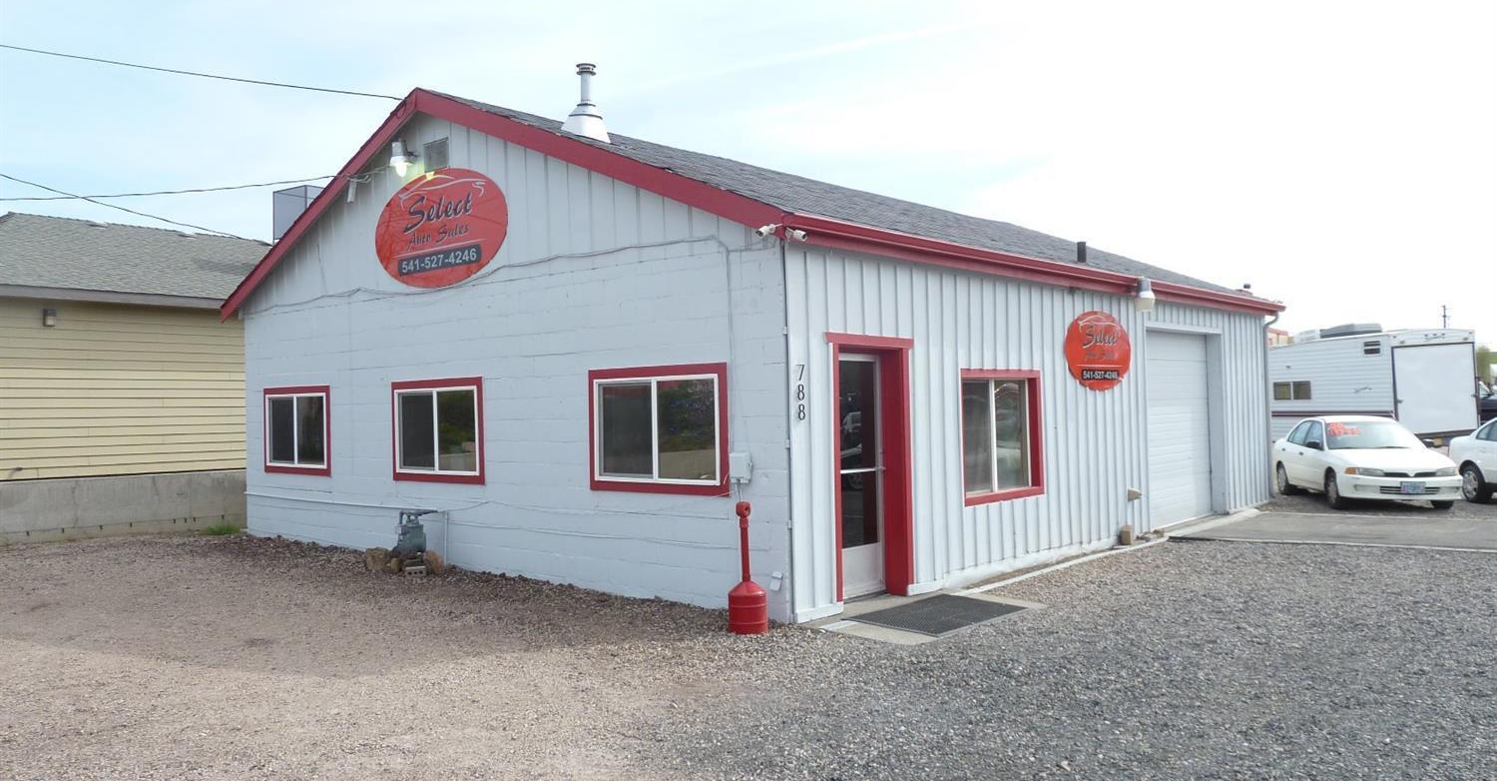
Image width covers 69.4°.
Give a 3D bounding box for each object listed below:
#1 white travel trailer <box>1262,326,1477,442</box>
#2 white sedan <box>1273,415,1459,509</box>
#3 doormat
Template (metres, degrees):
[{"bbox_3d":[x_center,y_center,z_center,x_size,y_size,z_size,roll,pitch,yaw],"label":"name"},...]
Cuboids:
[{"bbox_3d":[15.300,0.080,29.000,2.440,3.250,7.200,-1,-1,-16],"label":"white travel trailer"},{"bbox_3d":[10.000,1.120,17.720,1.700,1.370,4.400,-1,-1,11],"label":"white sedan"},{"bbox_3d":[1.495,1.753,8.487,0.835,0.020,1.388,0,1,42],"label":"doormat"}]

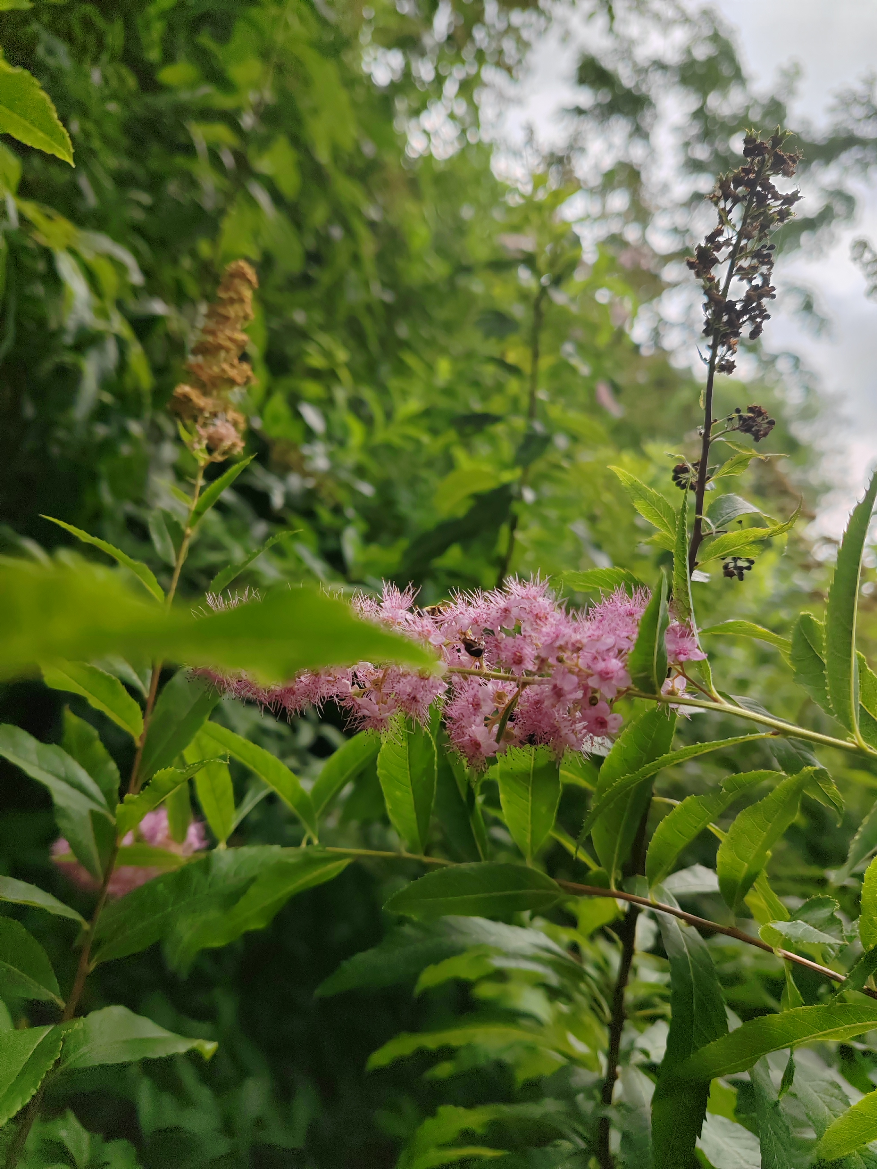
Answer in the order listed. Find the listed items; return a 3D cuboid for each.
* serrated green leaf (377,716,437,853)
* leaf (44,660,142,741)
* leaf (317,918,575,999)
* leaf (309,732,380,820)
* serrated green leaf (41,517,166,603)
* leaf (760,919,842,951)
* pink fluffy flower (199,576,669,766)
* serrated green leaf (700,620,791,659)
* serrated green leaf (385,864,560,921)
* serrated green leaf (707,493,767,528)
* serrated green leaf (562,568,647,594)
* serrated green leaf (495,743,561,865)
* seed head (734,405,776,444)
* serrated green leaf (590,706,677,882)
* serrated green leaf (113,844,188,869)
[{"bbox_3d":[-0.006,0.047,0.218,0.014,0.036,0.006,-6,6,6],"label":"serrated green leaf"},{"bbox_3d":[-0.099,0.032,0.260,0.007,0.039,0.015,-27,20,42],"label":"leaf"},{"bbox_3d":[0.004,0.118,0.290,0.085,0.018,0.022,1,34,-14],"label":"leaf"},{"bbox_3d":[-0.023,0.049,0.233,0.011,0.031,0.006,36,9,0],"label":"leaf"},{"bbox_3d":[-0.088,-0.007,0.240,0.040,0.006,0.011,35,6,0],"label":"serrated green leaf"},{"bbox_3d":[0.081,0.078,0.203,0.018,0.007,0.009,5,3,6],"label":"leaf"},{"bbox_3d":[0.001,0.019,0.198,0.107,0.038,0.037,3,0,5],"label":"pink fluffy flower"},{"bbox_3d":[0.086,0.016,0.253,0.029,0.008,0.013,15,28,31],"label":"serrated green leaf"},{"bbox_3d":[0.009,0.077,0.230,0.048,0.017,0.007,3,-40,-18],"label":"serrated green leaf"},{"bbox_3d":[0.080,-0.020,0.245,0.017,0.009,0.011,5,3,11],"label":"serrated green leaf"},{"bbox_3d":[0.049,0.002,0.264,0.034,0.007,0.013,12,45,5],"label":"serrated green leaf"},{"bbox_3d":[0.023,0.052,0.237,0.016,0.044,0.009,0,-9,0],"label":"serrated green leaf"},{"bbox_3d":[0.089,-0.046,0.258,0.012,0.011,0.011,2,-3,0],"label":"seed head"},{"bbox_3d":[0.046,0.048,0.213,0.017,0.045,0.007,15,-8,11],"label":"serrated green leaf"},{"bbox_3d":[-0.105,0.091,0.305,0.041,0.006,0.014,6,37,-14],"label":"serrated green leaf"}]

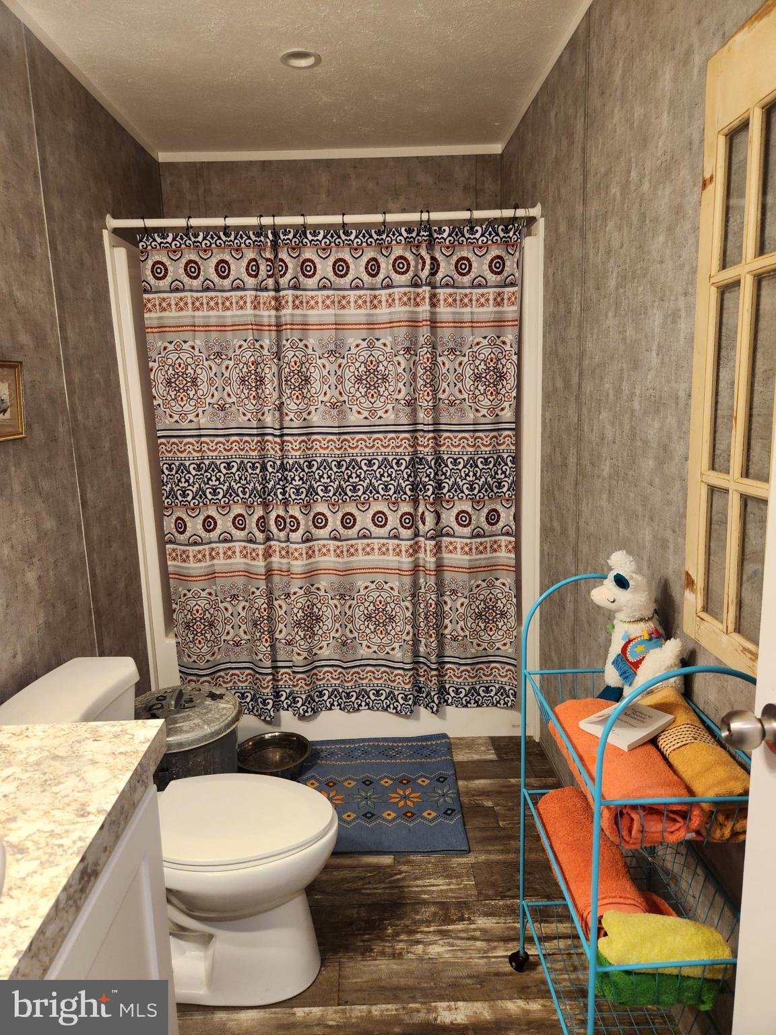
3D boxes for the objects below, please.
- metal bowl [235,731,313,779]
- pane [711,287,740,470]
[{"bbox_3d":[-0.422,0.907,2.538,0.285,0.095,0.285,-2,10,-1],"label":"metal bowl"},{"bbox_3d":[0.580,-0.233,1.168,0.012,0.325,0.092,-2,10,-1],"label":"pane"}]

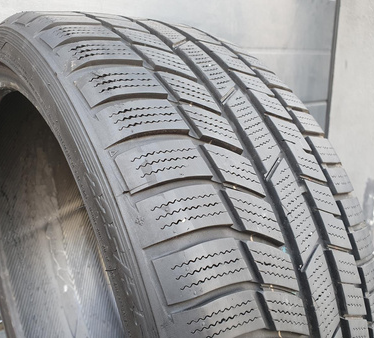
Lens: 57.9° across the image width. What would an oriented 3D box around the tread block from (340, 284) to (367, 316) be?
[{"bbox_3d":[0.119,0.096,0.248,0.046,0.021,0.008,20,-19,-38],"label":"tread block"}]

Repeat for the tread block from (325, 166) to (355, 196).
[{"bbox_3d":[0.127,0.010,0.286,0.009,0.023,0.051,-29,-17,38],"label":"tread block"}]

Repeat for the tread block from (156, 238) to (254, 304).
[{"bbox_3d":[0.008,0.056,0.184,0.052,0.030,0.009,-15,-9,-25],"label":"tread block"}]

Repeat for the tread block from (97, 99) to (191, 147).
[{"bbox_3d":[-0.030,-0.028,0.207,0.054,0.009,0.032,-19,66,-26],"label":"tread block"}]

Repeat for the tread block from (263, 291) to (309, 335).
[{"bbox_3d":[0.057,0.085,0.202,0.045,0.020,0.008,22,-20,-27],"label":"tread block"}]

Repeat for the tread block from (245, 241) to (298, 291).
[{"bbox_3d":[0.050,0.058,0.204,0.045,0.023,0.008,20,-24,-26],"label":"tread block"}]

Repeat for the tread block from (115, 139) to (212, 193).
[{"bbox_3d":[-0.013,0.000,0.197,0.051,0.029,0.009,-18,-18,-26],"label":"tread block"}]

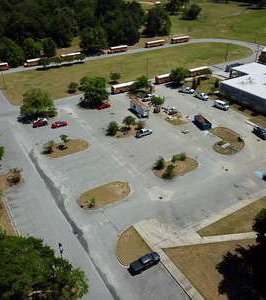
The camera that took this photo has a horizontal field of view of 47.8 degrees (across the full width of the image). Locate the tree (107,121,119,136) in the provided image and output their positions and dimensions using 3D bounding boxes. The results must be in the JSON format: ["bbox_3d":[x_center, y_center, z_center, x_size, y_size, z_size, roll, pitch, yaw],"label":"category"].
[{"bbox_3d":[-5.954,-6.585,92.954,3.200,4.700,3.200,-2,32,0],"label":"tree"}]

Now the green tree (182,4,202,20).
[{"bbox_3d":[51.980,-118.510,257.780,14.000,11.000,14.000,-1,32,0],"label":"green tree"}]

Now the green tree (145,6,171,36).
[{"bbox_3d":[16.937,-89.597,210.273,19.869,18.951,19.869,-2,32,0],"label":"green tree"}]

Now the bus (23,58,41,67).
[{"bbox_3d":[-48.910,-43.970,150.660,12.000,3.100,2.450,-17,35,-25],"label":"bus"}]

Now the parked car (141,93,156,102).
[{"bbox_3d":[5.650,-20.040,113.940,5.400,1.750,1.950,-20,37,-27],"label":"parked car"}]

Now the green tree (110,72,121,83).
[{"bbox_3d":[-7.480,-30.810,128.820,4.700,4.130,4.700,-1,33,0],"label":"green tree"}]

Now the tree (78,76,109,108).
[{"bbox_3d":[-13.990,-21.220,108.360,9.600,9.200,9.400,-1,32,0],"label":"tree"}]

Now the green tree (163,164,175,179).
[{"bbox_3d":[9.135,5.255,74.692,2.500,3.400,2.500,-2,32,0],"label":"green tree"}]

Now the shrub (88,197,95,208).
[{"bbox_3d":[-8.770,11.000,63.780,1.600,2.400,1.600,-1,32,0],"label":"shrub"}]

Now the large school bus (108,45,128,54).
[{"bbox_3d":[-8.950,-56.990,170.750,11.400,3.100,2.500,-14,35,-19],"label":"large school bus"}]

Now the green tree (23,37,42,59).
[{"bbox_3d":[-52.800,-53.460,158.280,8.410,11.490,8.410,-1,33,0],"label":"green tree"}]

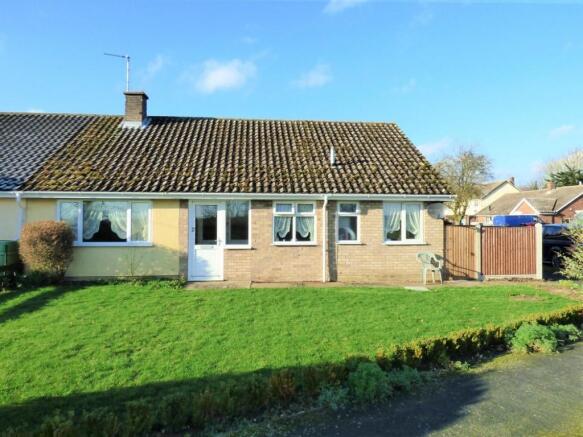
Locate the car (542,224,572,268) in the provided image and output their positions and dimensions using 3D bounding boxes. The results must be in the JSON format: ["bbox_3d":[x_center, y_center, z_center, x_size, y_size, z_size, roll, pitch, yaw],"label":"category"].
[{"bbox_3d":[9.700,0.980,14.534,1.760,1.500,4.200,0,-1,-5],"label":"car"}]

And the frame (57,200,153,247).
[{"bbox_3d":[-4.640,0.117,9.655,2.292,1.162,0.100,0,-1,-5],"label":"frame"}]

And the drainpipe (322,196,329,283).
[{"bbox_3d":[0.876,0.515,9.980,0.130,2.260,0.150,0,0,0],"label":"drainpipe"}]

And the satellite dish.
[{"bbox_3d":[3.725,-0.199,9.950,0.480,0.430,0.270,0,0,-30],"label":"satellite dish"}]

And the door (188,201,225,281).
[{"bbox_3d":[-2.223,0.580,10.100,0.930,2.090,0.100,0,0,0],"label":"door"}]

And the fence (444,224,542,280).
[{"bbox_3d":[5.555,0.935,10.650,2.690,1.540,0.120,0,0,0],"label":"fence"}]

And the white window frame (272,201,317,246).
[{"bbox_3d":[0.087,0.137,10.122,1.140,1.153,0.100,0,-1,-5],"label":"white window frame"}]

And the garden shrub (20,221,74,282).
[{"bbox_3d":[-5.946,0.795,9.400,1.340,1.490,1.250,0,0,0],"label":"garden shrub"}]

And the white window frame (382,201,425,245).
[{"bbox_3d":[2.956,0.138,10.200,1.090,1.110,0.110,0,0,0],"label":"white window frame"}]

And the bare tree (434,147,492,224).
[{"bbox_3d":[11.547,-1.594,26.000,4.000,6.500,4.000,0,0,0],"label":"bare tree"}]

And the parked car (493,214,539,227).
[{"bbox_3d":[16.382,0.797,26.984,4.500,2.020,1.880,0,-1,-3],"label":"parked car"}]

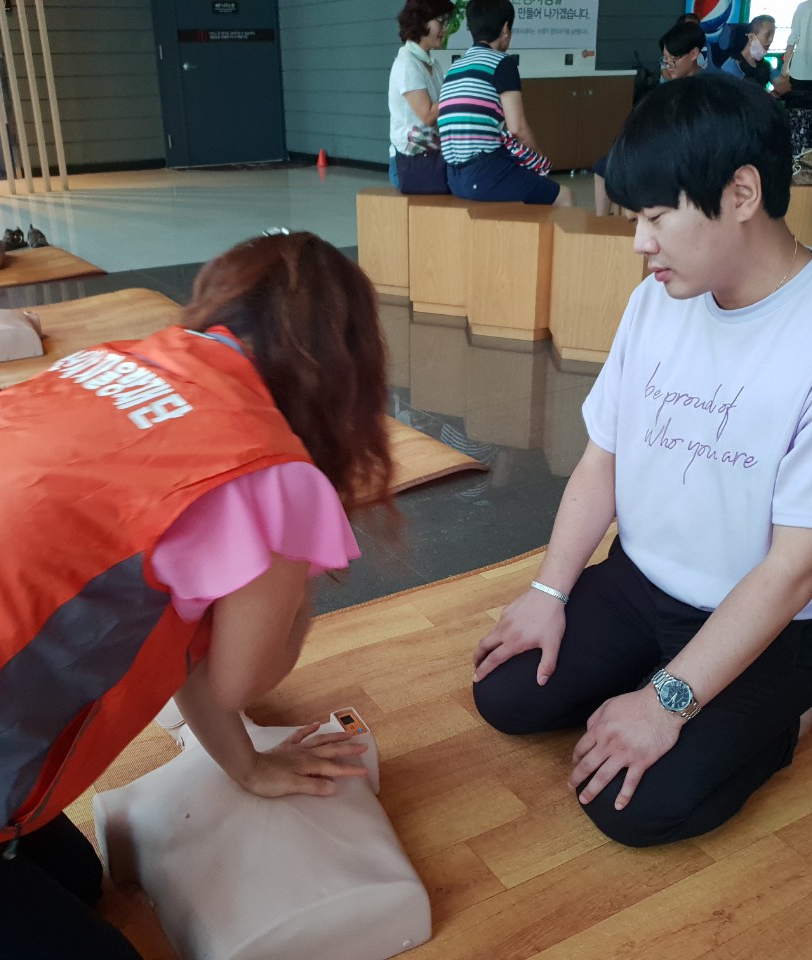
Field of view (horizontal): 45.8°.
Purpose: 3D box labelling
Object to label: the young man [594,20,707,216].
[{"bbox_3d":[1.243,-1.595,4.655,0.760,1.170,0.500,-10,24,-20],"label":"young man"}]

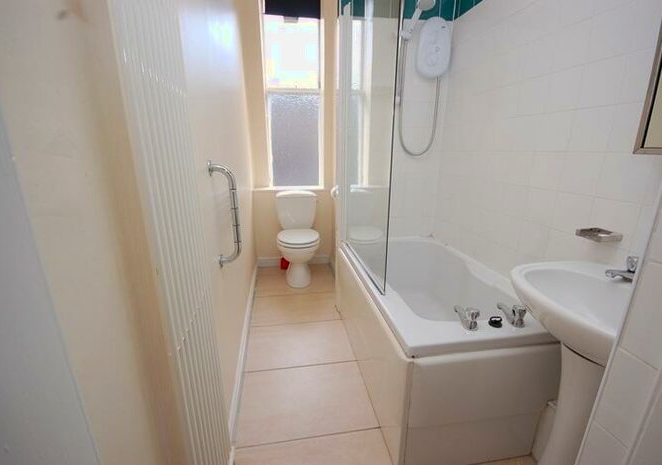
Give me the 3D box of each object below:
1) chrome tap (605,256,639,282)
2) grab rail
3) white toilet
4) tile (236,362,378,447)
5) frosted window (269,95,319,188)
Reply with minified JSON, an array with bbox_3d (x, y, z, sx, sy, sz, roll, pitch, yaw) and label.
[{"bbox_3d":[0.892,0.116,0.886,0.114,0.084,0.046,-2,16,-9],"label":"chrome tap"},{"bbox_3d":[-0.398,-0.065,1.119,0.088,0.411,0.066,-2,16,-9],"label":"grab rail"},{"bbox_3d":[-0.301,0.059,2.703,0.380,0.795,0.640,-2,16,-9],"label":"white toilet"},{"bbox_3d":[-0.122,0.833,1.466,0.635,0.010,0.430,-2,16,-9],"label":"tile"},{"bbox_3d":[-0.358,-0.908,2.905,0.493,0.892,0.050,-2,16,-9],"label":"frosted window"}]

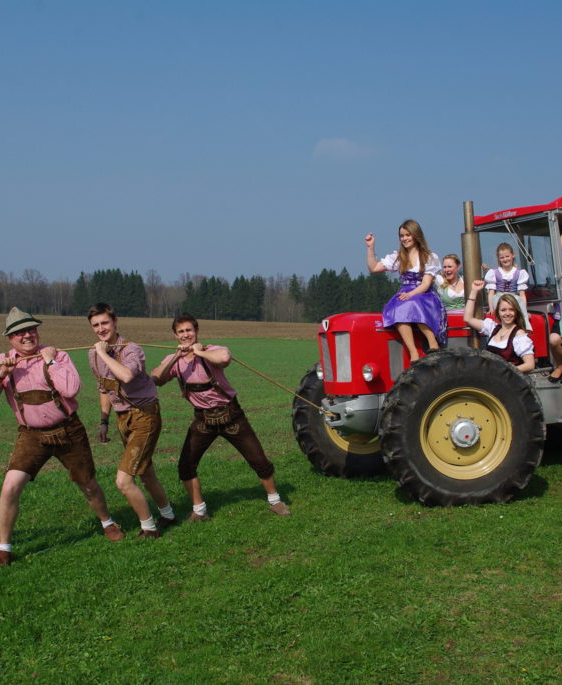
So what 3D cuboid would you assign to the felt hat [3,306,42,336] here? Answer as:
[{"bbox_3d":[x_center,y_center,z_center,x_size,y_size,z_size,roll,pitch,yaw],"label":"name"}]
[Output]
[{"bbox_3d":[-1.685,-0.139,5.720,0.260,0.145,0.285,-17,4,-26],"label":"felt hat"}]

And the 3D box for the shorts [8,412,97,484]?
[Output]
[{"bbox_3d":[-1.522,0.713,5.880,0.580,0.460,0.340,-5,1,-25],"label":"shorts"}]

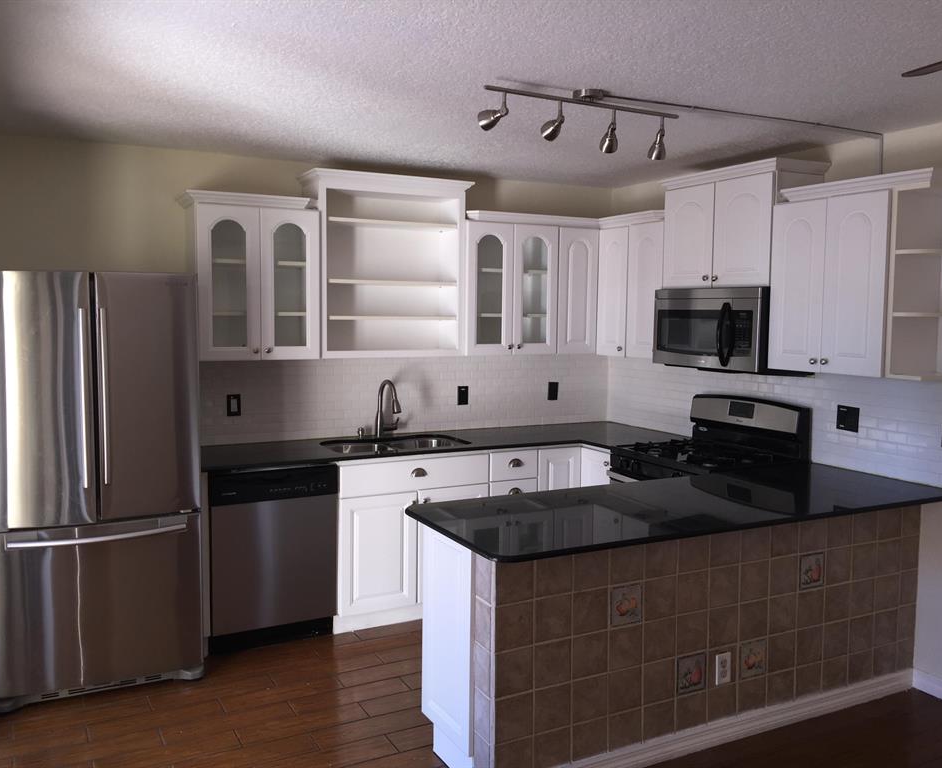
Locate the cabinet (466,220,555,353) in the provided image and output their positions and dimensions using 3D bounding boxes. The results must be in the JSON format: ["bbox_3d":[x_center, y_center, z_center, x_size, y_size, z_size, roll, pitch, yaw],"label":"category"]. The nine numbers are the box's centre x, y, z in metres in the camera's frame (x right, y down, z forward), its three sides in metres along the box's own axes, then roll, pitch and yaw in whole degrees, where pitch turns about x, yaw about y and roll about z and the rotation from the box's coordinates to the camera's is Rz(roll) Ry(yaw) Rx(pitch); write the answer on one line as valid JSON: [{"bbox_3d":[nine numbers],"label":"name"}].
[{"bbox_3d":[0.171,-0.549,5.056,0.607,0.750,0.327,-2,5,-27],"label":"cabinet"}]

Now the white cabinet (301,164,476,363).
[{"bbox_3d":[-0.464,-0.628,4.697,0.889,0.956,0.367,-2,5,-27],"label":"white cabinet"}]

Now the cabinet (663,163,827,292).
[{"bbox_3d":[1.369,-0.780,4.394,0.360,0.580,0.795,-2,5,-27],"label":"cabinet"}]

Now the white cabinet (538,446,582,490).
[{"bbox_3d":[0.363,0.772,5.145,0.295,0.880,0.610,-2,5,-27],"label":"white cabinet"}]

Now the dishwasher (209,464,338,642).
[{"bbox_3d":[-1.071,0.814,4.395,0.612,0.870,0.615,-2,5,-27],"label":"dishwasher"}]

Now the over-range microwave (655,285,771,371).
[{"bbox_3d":[1.327,-0.275,4.365,0.417,0.414,0.751,-2,5,-27],"label":"over-range microwave"}]

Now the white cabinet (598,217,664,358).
[{"bbox_3d":[1.049,-0.551,4.981,0.329,0.780,0.621,-2,5,-27],"label":"white cabinet"}]

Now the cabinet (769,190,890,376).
[{"bbox_3d":[1.690,-0.433,3.827,0.327,0.766,0.612,-2,5,-27],"label":"cabinet"}]

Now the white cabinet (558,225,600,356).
[{"bbox_3d":[0.578,-0.570,5.318,0.293,0.766,0.327,-2,5,-27],"label":"white cabinet"}]

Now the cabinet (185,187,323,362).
[{"bbox_3d":[-1.123,-0.530,4.363,0.643,0.804,0.367,-2,5,-27],"label":"cabinet"}]

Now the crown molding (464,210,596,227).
[{"bbox_3d":[0.359,-0.935,4.932,0.862,0.060,0.077,-2,5,-27],"label":"crown molding"}]

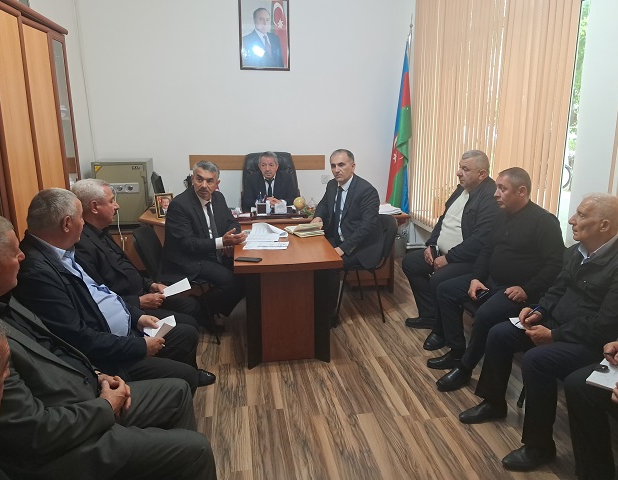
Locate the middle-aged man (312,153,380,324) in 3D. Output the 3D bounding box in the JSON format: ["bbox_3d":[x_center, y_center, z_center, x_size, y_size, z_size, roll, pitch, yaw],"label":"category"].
[{"bbox_3d":[0.317,-0.009,3.943,0.727,1.374,0.576,-12,18,-39],"label":"middle-aged man"}]

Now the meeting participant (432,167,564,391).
[{"bbox_3d":[1.107,0.209,3.012,0.760,1.280,0.600,-5,14,-19],"label":"meeting participant"}]

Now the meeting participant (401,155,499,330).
[{"bbox_3d":[1.077,0.048,3.582,0.730,1.340,0.600,-5,14,-19],"label":"meeting participant"}]

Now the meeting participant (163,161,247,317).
[{"bbox_3d":[-0.767,0.054,3.680,0.740,1.320,0.580,8,15,32],"label":"meeting participant"}]

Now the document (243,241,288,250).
[{"bbox_3d":[-0.287,0.040,3.407,0.293,0.012,0.212,-2,14,-6],"label":"document"}]

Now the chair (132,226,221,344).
[{"bbox_3d":[-0.988,0.317,3.795,0.586,0.828,0.535,1,14,4],"label":"chair"}]

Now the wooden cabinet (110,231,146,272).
[{"bbox_3d":[-1.817,0.114,5.138,0.750,0.570,0.450,-2,13,-8],"label":"wooden cabinet"}]

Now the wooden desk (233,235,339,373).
[{"bbox_3d":[-0.183,0.364,3.728,0.667,0.757,1.273,-2,14,-6],"label":"wooden desk"}]

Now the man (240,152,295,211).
[{"bbox_3d":[-0.350,-0.217,4.928,0.560,1.280,0.750,-2,13,-8],"label":"man"}]

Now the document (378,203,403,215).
[{"bbox_3d":[0.668,-0.260,4.423,0.260,0.070,0.300,-2,13,-8],"label":"document"}]

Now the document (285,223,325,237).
[{"bbox_3d":[-0.008,-0.075,3.706,0.200,0.050,0.300,-5,14,-19],"label":"document"}]

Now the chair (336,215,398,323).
[{"bbox_3d":[0.405,0.199,4.114,0.540,0.820,0.540,-2,13,-7],"label":"chair"}]

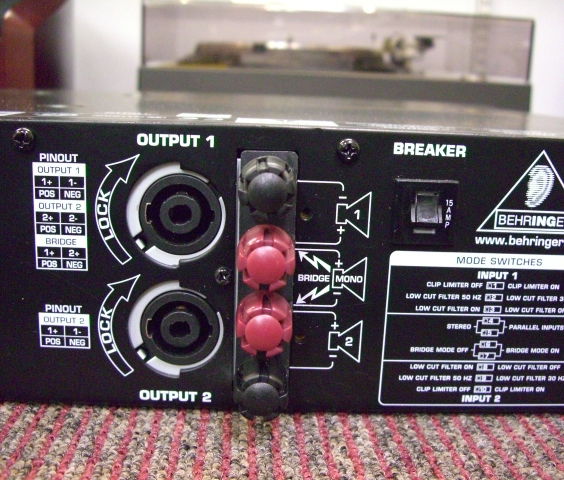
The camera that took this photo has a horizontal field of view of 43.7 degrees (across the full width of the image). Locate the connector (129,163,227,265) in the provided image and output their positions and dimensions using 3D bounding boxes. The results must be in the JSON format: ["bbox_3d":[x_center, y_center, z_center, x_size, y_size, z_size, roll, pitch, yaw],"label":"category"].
[{"bbox_3d":[-0.031,-0.009,0.212,0.029,0.030,0.018,2,13,-2],"label":"connector"}]

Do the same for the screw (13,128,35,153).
[{"bbox_3d":[-0.073,-0.028,0.197,0.006,0.006,0.003,2,13,-2],"label":"screw"}]

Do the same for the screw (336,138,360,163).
[{"bbox_3d":[0.019,-0.026,0.200,0.006,0.006,0.003,2,13,-2],"label":"screw"}]

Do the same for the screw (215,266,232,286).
[{"bbox_3d":[-0.017,0.011,0.208,0.005,0.005,0.003,2,13,-2],"label":"screw"}]

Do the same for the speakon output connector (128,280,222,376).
[{"bbox_3d":[-0.032,0.025,0.221,0.029,0.030,0.018,2,13,-2],"label":"speakon output connector"}]

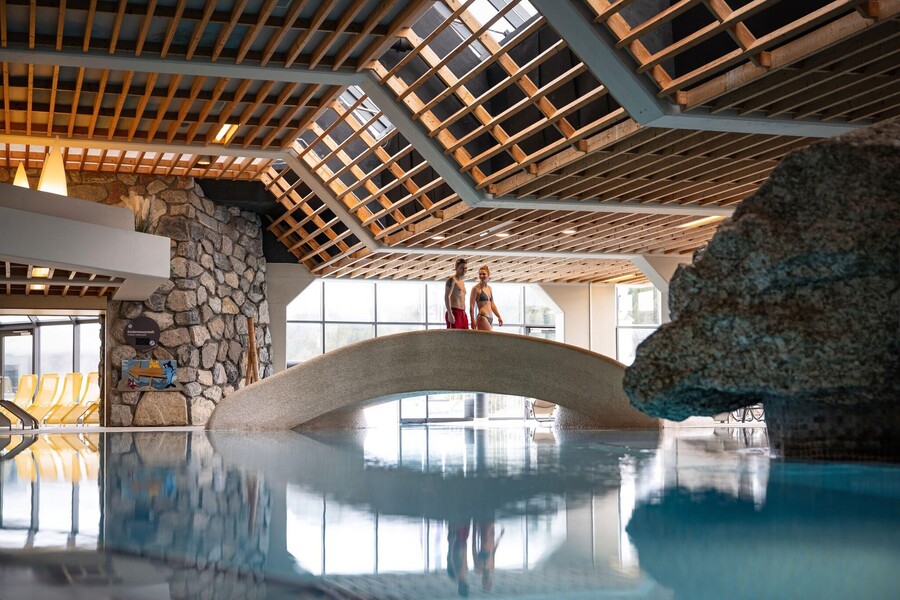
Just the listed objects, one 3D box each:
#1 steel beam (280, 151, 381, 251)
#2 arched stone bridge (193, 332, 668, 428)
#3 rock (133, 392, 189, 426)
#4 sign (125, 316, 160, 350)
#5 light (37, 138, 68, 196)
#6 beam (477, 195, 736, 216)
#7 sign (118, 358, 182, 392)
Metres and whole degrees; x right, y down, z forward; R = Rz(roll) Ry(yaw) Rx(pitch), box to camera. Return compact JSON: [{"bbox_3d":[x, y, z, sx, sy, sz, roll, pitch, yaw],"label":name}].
[{"bbox_3d":[-1.999,-1.803,21.586,2.450,0.280,0.420,47,-17,-10],"label":"steel beam"},{"bbox_3d":[-0.308,1.252,19.291,7.300,1.540,1.700,-3,-5,20],"label":"arched stone bridge"},{"bbox_3d":[-5.497,2.079,23.259,1.020,0.640,0.450,1,-5,-19],"label":"rock"},{"bbox_3d":[-5.805,0.642,23.124,0.660,0.660,0.050,1,-5,-19],"label":"sign"},{"bbox_3d":[-6.110,-2.029,18.900,0.450,1.000,0.450,1,-5,-19],"label":"light"},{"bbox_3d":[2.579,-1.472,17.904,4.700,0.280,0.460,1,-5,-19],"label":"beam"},{"bbox_3d":[-5.632,1.425,23.112,1.170,0.600,0.050,1,-5,-19],"label":"sign"}]

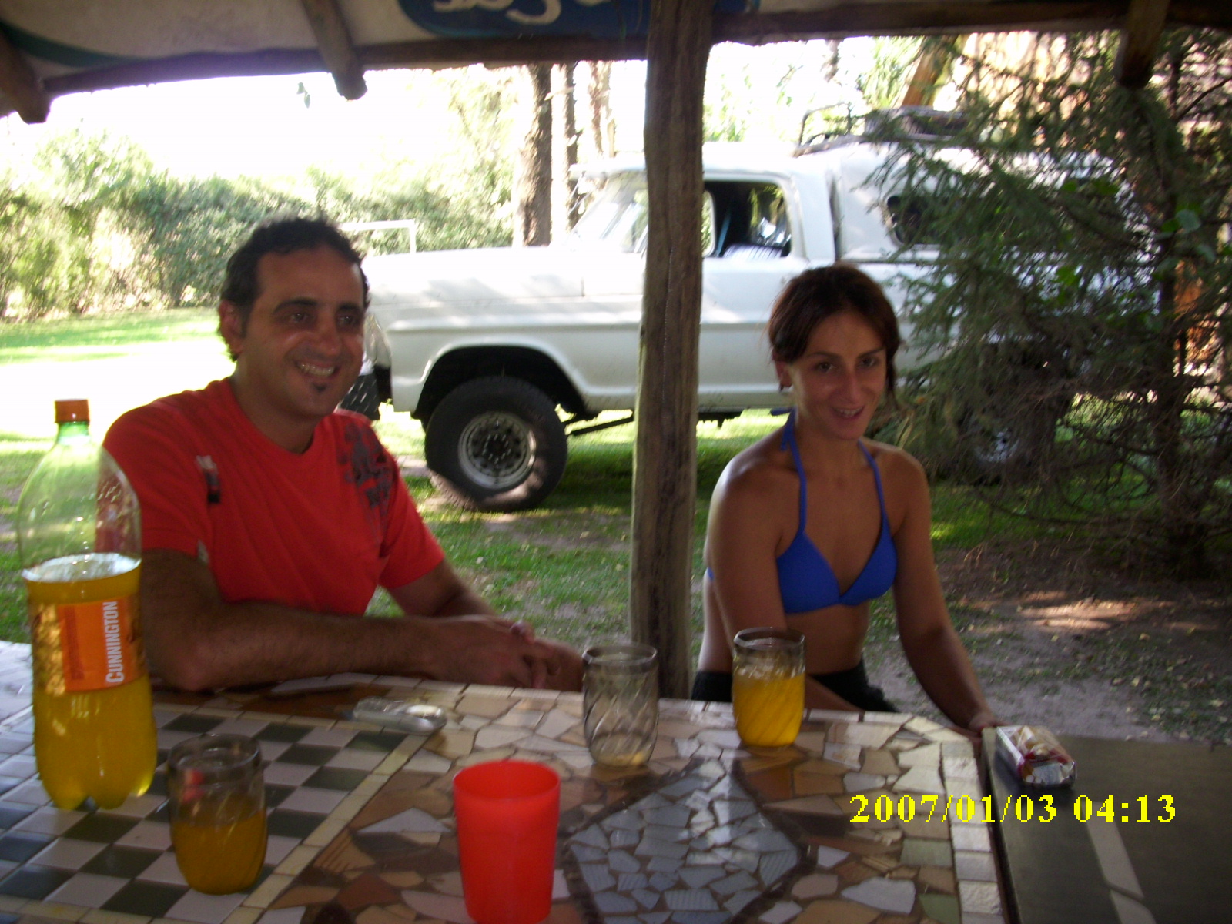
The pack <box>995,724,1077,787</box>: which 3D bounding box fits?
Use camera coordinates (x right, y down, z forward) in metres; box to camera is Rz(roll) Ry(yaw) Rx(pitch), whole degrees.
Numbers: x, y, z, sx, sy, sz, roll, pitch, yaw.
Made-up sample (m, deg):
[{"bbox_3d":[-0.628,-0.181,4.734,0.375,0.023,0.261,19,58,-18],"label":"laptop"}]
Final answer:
[{"bbox_3d":[0.443,0.309,1.170,0.055,0.022,0.085,1,9,2],"label":"pack"}]

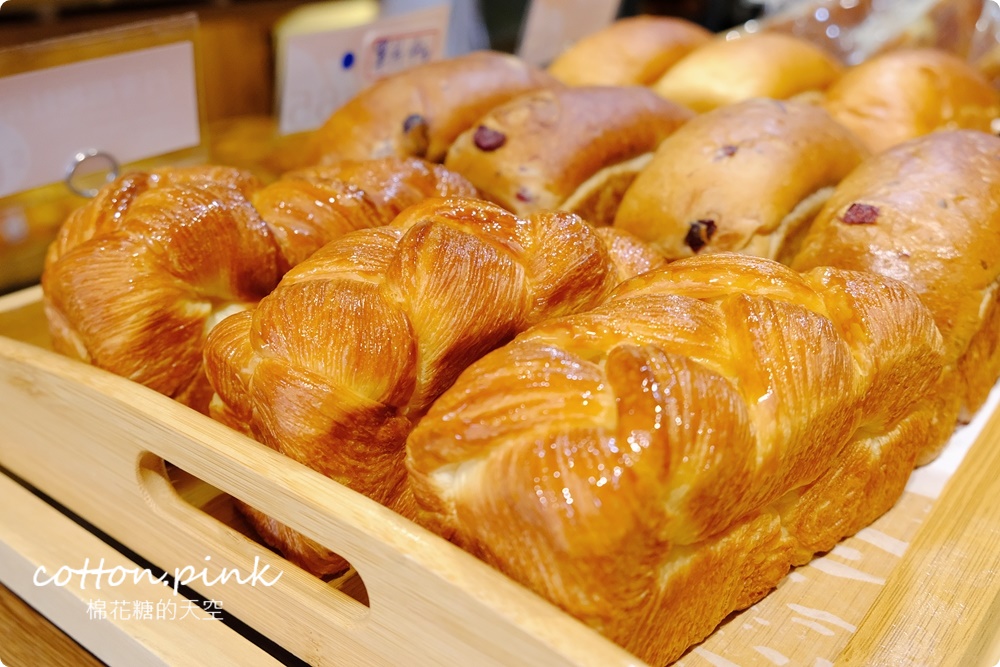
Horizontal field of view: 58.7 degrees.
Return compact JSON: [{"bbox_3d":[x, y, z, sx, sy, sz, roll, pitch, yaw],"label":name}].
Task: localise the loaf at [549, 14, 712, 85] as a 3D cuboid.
[{"bbox_3d":[0.124,-0.227,0.797,0.098,0.100,0.197,21,33,35],"label":"loaf"}]

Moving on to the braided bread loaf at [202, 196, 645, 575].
[{"bbox_3d":[-0.018,0.004,0.339,0.101,0.095,0.186,19,32,33],"label":"braided bread loaf"}]

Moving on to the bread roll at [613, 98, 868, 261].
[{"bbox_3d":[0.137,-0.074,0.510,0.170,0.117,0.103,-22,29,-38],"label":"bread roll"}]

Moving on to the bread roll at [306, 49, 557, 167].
[{"bbox_3d":[-0.037,-0.126,0.619,0.174,0.129,0.103,-21,28,-37],"label":"bread roll"}]

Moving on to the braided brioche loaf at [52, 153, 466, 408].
[{"bbox_3d":[-0.099,-0.031,0.407,0.103,0.098,0.201,23,34,38],"label":"braided brioche loaf"}]

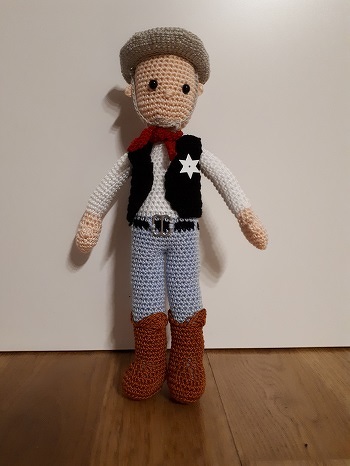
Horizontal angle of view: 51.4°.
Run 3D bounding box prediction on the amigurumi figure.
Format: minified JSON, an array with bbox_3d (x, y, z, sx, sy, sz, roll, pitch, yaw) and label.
[{"bbox_3d":[-0.003,-0.021,0.334,0.180,0.325,0.088,0,3,-2],"label":"amigurumi figure"}]

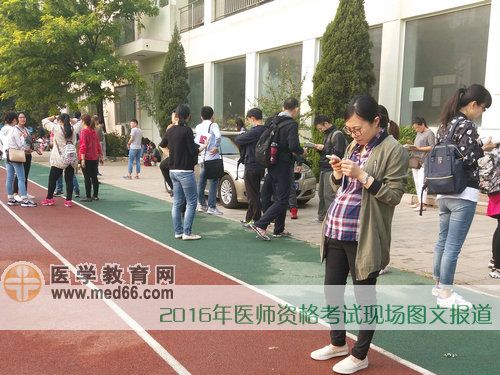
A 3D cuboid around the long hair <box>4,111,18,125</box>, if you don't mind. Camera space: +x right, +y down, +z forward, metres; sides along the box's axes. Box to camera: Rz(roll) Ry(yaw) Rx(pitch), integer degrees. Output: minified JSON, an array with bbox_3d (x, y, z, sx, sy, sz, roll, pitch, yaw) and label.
[{"bbox_3d":[-4.243,-1.243,7.200,0.230,0.250,0.200,-4,9,-32],"label":"long hair"}]

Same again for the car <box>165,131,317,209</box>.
[{"bbox_3d":[-0.489,-0.516,8.579,1.720,1.430,4.050,-5,9,-39],"label":"car"}]

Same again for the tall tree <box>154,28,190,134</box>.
[{"bbox_3d":[-3.382,-3.985,17.238,1.550,5.670,1.550,-7,11,-38],"label":"tall tree"}]

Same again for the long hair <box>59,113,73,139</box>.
[{"bbox_3d":[-3.245,-1.086,7.120,0.210,0.440,0.240,-4,8,-30],"label":"long hair"}]

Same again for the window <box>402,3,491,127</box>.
[{"bbox_3d":[4.233,-2.609,8.981,0.120,2.482,1.904,-7,11,-38],"label":"window"}]

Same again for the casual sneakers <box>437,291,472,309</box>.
[{"bbox_3d":[1.604,0.868,3.163,0.265,0.120,0.100,3,8,17],"label":"casual sneakers"}]

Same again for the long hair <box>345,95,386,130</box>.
[{"bbox_3d":[0.660,-0.438,2.330,0.230,0.200,0.180,-5,10,-30],"label":"long hair"}]

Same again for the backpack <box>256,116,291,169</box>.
[{"bbox_3d":[0.267,-0.559,5.020,0.220,0.540,0.330,10,2,-31],"label":"backpack"}]

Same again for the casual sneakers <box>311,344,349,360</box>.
[{"bbox_3d":[0.490,0.993,2.473,0.250,0.075,0.090,-3,9,-20],"label":"casual sneakers"}]

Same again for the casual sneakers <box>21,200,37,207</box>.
[{"bbox_3d":[-3.972,0.273,7.262,0.270,0.105,0.100,3,8,18],"label":"casual sneakers"}]

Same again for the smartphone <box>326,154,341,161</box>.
[{"bbox_3d":[0.475,-0.150,2.210,0.145,0.009,0.072,36,-13,-32],"label":"smartphone"}]

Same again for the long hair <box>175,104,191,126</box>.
[{"bbox_3d":[-0.819,-0.878,4.930,0.180,0.270,0.220,3,8,21],"label":"long hair"}]

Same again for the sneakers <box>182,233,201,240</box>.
[{"bbox_3d":[-0.729,0.604,5.081,0.250,0.085,0.090,-1,8,-16],"label":"sneakers"}]

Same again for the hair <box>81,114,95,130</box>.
[{"bbox_3d":[-3.114,-1.246,7.750,0.240,0.310,0.190,2,9,13],"label":"hair"}]

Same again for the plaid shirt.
[{"bbox_3d":[0.624,-0.021,2.370,0.260,0.610,0.400,-5,10,-33],"label":"plaid shirt"}]

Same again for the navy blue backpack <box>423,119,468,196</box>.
[{"bbox_3d":[1.479,-0.212,3.060,0.220,0.540,0.290,-5,10,-30],"label":"navy blue backpack"}]

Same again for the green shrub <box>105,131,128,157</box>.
[{"bbox_3d":[-6.553,-2.102,20.000,1.200,1.250,1.300,-7,11,-38],"label":"green shrub"}]

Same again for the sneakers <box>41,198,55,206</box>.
[{"bbox_3d":[-3.685,0.265,7.390,0.255,0.105,0.100,3,8,21],"label":"sneakers"}]

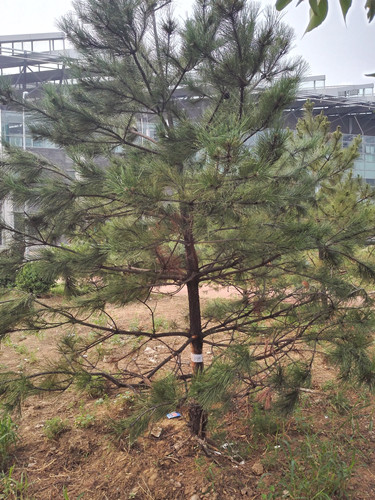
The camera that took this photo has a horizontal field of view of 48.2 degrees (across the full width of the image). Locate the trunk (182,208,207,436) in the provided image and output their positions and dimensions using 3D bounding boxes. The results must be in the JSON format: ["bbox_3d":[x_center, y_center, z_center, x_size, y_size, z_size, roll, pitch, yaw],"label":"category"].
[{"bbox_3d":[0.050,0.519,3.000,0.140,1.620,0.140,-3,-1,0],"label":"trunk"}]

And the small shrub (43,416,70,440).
[{"bbox_3d":[-1.000,1.363,3.200,0.210,0.150,0.190,-1,-1,0],"label":"small shrub"}]

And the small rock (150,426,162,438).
[{"bbox_3d":[-0.218,1.285,2.950,0.085,0.060,0.075,-1,-1,0],"label":"small rock"}]

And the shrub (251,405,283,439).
[{"bbox_3d":[0.594,1.289,3.150,0.240,0.220,0.220,-1,-1,0],"label":"shrub"}]

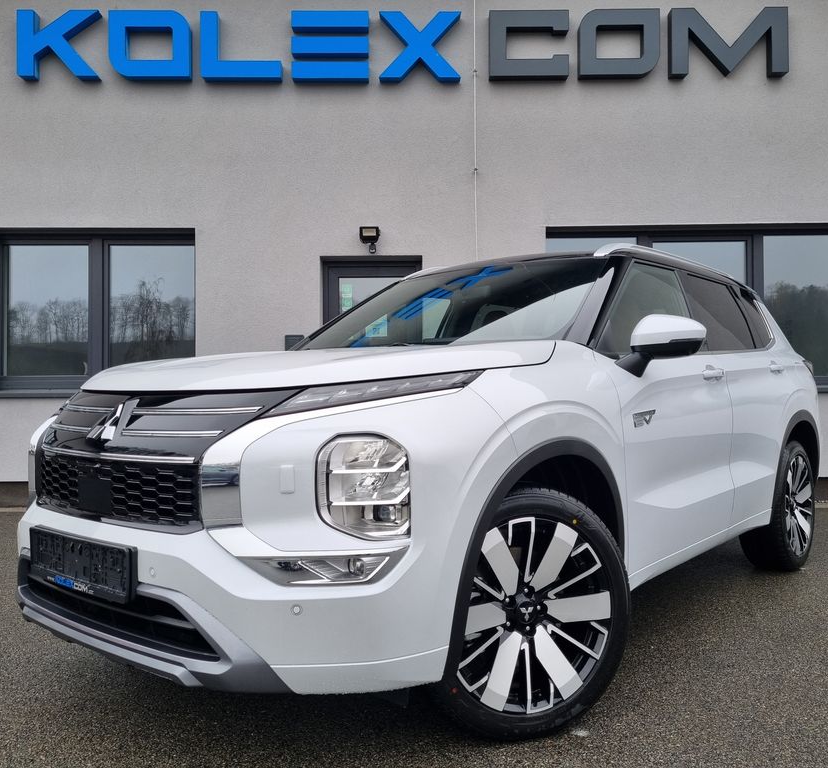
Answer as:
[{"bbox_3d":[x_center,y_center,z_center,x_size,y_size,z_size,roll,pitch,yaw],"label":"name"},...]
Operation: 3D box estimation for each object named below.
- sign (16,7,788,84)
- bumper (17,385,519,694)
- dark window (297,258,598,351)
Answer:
[{"bbox_3d":[-0.101,-3.116,7.048,7.066,0.640,0.110,0,-1,0],"label":"sign"},{"bbox_3d":[-0.667,0.381,2.322,1.840,0.740,0.740,-1,-2,40],"label":"bumper"},{"bbox_3d":[0.150,-0.337,3.309,1.420,0.140,0.880,-2,31,40],"label":"dark window"}]

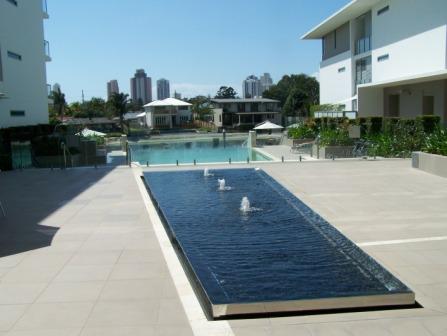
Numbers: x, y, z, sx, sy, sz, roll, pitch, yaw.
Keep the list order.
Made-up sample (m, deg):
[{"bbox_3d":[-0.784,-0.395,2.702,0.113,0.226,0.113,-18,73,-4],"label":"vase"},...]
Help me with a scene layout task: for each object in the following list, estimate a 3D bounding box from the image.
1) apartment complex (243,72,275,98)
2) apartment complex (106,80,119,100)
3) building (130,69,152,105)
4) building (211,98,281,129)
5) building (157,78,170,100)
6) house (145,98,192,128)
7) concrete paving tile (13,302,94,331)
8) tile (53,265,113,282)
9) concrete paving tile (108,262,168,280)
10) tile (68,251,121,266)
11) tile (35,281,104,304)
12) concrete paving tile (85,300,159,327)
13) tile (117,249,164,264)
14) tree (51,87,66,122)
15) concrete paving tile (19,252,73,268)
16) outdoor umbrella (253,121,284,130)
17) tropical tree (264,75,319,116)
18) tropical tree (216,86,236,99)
[{"bbox_3d":[59.447,-124.259,841.732,50.000,76.030,32.000,-1,6,4],"label":"apartment complex"},{"bbox_3d":[-243.840,-149.485,1089.839,22.000,87.359,22.000,-3,6,-20],"label":"apartment complex"},{"bbox_3d":[-142.059,-125.119,841.123,35.000,87.530,30.000,-3,6,-14],"label":"building"},{"bbox_3d":[5.031,-12.326,111.331,15.300,6.572,10.000,-1,6,-4],"label":"building"},{"bbox_3d":[-131.119,-152.037,1089.784,26.000,88.410,25.000,-2,6,-5],"label":"building"},{"bbox_3d":[-13.493,-13.235,120.241,11.200,7.110,9.500,-3,6,-15],"label":"house"},{"bbox_3d":[-1.341,1.204,3.945,0.542,0.040,0.542,-1,6,-4],"label":"concrete paving tile"},{"bbox_3d":[-1.536,1.187,5.457,0.590,0.040,0.590,-2,6,-4],"label":"tile"},{"bbox_3d":[-0.872,1.077,5.055,0.542,0.040,0.542,-1,6,-4],"label":"concrete paving tile"},{"bbox_3d":[-1.575,1.126,6.040,0.590,0.040,0.590,-2,6,-4],"label":"tile"},{"bbox_3d":[-1.377,1.147,4.483,0.542,0.040,0.542,-1,6,-4],"label":"tile"},{"bbox_3d":[-0.871,1.291,4.329,0.590,0.040,0.590,-2,6,-4],"label":"concrete paving tile"},{"bbox_3d":[-0.907,1.020,5.593,0.542,0.040,0.542,-1,6,-4],"label":"tile"},{"bbox_3d":[-42.831,-15.291,126.986,4.100,11.180,4.100,-3,6,-18],"label":"tree"},{"bbox_3d":[-2.163,1.144,6.003,0.590,0.040,0.590,-2,6,-4],"label":"concrete paving tile"},{"bbox_3d":[4.259,-3.007,45.948,2.900,2.805,2.900,-1,6,-4],"label":"outdoor umbrella"},{"bbox_3d":[16.223,-15.816,117.015,13.000,12.508,12.000,-1,6,0],"label":"tropical tree"},{"bbox_3d":[0.538,-18.756,148.853,6.800,11.760,6.500,-1,6,0],"label":"tropical tree"}]

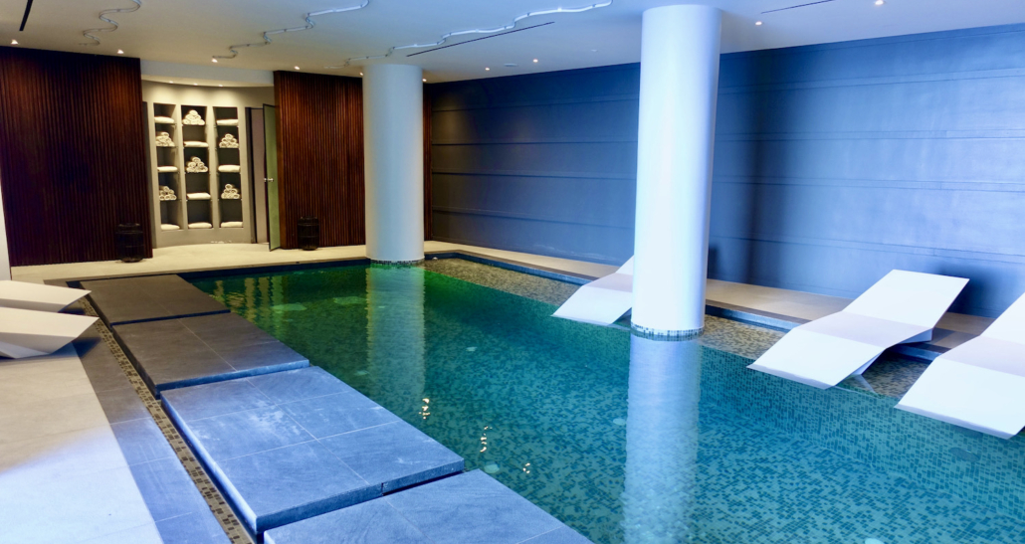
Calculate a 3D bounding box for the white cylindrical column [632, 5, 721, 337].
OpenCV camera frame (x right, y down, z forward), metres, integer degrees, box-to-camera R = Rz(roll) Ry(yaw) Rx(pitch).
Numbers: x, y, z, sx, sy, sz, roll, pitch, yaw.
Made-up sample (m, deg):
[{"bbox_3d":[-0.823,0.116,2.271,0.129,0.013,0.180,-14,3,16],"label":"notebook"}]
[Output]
[{"bbox_3d":[1.455,-0.851,6.125,0.651,2.809,0.651,1,9,0],"label":"white cylindrical column"}]

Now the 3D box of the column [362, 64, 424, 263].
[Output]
[{"bbox_3d":[-1.747,-1.554,10.151,0.848,2.828,0.848,1,9,0],"label":"column"}]

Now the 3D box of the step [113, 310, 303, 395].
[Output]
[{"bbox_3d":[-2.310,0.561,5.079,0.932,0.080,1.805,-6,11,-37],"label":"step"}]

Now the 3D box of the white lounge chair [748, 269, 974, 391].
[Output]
[{"bbox_3d":[2.769,0.457,5.382,2.050,0.720,0.735,-5,11,-35],"label":"white lounge chair"}]

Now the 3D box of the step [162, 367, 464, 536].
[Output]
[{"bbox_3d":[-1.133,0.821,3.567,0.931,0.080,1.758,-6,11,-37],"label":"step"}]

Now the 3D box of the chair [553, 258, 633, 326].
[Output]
[{"bbox_3d":[1.254,0.136,7.237,0.735,0.720,2.050,8,11,37],"label":"chair"}]

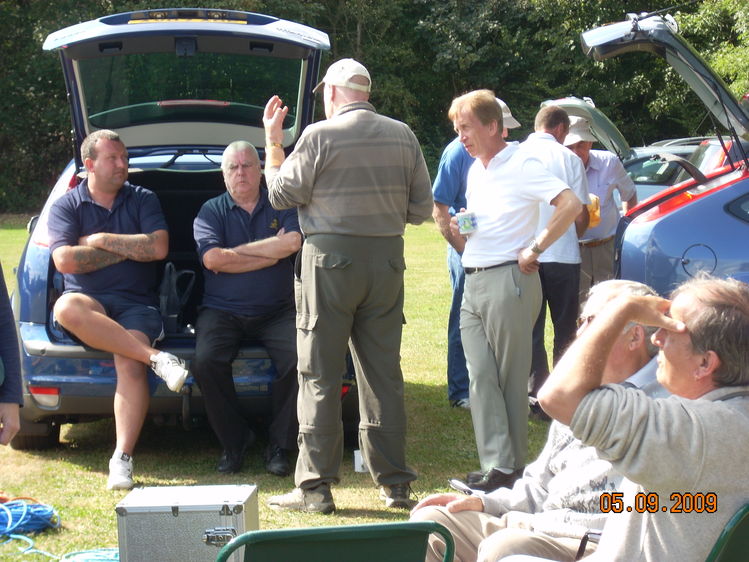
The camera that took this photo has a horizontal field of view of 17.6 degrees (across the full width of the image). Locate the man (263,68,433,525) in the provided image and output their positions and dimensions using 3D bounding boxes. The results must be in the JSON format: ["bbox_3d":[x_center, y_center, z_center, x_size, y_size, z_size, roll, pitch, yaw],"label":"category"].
[{"bbox_3d":[-0.106,0.008,9.500,0.600,1.760,0.500,-1,3,-23],"label":"man"}]

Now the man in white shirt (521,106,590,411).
[{"bbox_3d":[0.988,-0.118,13.300,0.500,1.679,0.400,2,3,35],"label":"man in white shirt"}]

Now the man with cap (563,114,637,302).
[{"bbox_3d":[1.303,-0.130,14.100,0.520,1.654,0.400,2,3,37],"label":"man with cap"}]

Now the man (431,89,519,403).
[{"bbox_3d":[0.572,-0.157,13.600,0.450,1.734,0.480,2,3,33],"label":"man"}]

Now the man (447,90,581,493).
[{"bbox_3d":[0.582,0.030,10.300,0.450,1.679,0.520,-2,3,-38],"label":"man"}]

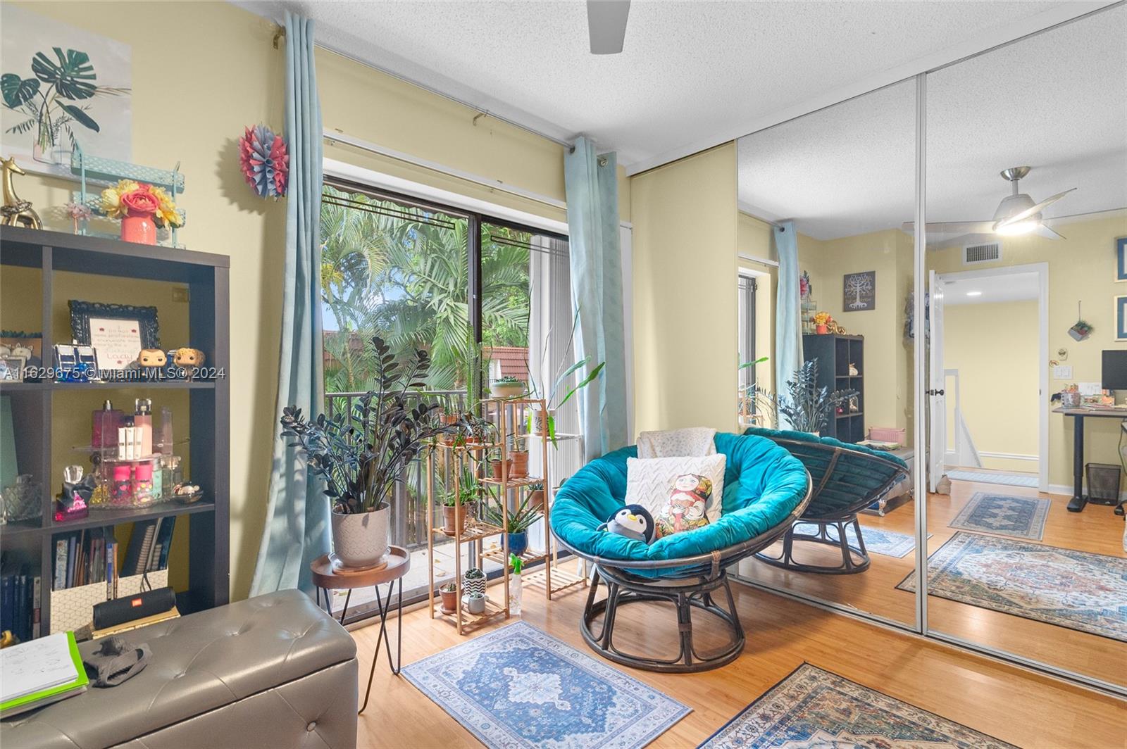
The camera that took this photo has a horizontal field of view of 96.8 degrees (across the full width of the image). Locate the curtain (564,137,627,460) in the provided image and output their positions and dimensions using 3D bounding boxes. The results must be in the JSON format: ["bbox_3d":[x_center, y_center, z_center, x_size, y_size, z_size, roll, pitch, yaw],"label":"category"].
[{"bbox_3d":[0.196,-0.137,2.963,0.520,2.450,0.150,-1,0,-42],"label":"curtain"}]

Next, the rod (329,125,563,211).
[{"bbox_3d":[-0.286,-0.968,2.608,1.980,0.050,0.055,-1,0,-42],"label":"rod"}]

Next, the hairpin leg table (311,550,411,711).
[{"bbox_3d":[-0.707,0.879,1.761,0.330,0.467,0.330,-1,0,-42],"label":"hairpin leg table"}]

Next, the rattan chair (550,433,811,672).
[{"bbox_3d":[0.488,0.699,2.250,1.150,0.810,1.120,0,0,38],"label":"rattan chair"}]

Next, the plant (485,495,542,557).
[{"bbox_3d":[-0.234,0.733,2.442,0.270,0.300,0.250,0,0,0],"label":"plant"}]

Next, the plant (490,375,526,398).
[{"bbox_3d":[-0.264,0.060,2.416,0.170,0.110,0.170,0,0,0],"label":"plant"}]

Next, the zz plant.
[{"bbox_3d":[-0.680,0.168,1.733,0.580,0.610,0.560,0,0,-22],"label":"zz plant"}]

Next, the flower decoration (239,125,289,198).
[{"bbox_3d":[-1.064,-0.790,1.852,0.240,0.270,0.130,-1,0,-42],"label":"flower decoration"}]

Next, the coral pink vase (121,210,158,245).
[{"bbox_3d":[-1.255,-0.418,1.482,0.088,0.140,0.088,0,0,0],"label":"coral pink vase"}]

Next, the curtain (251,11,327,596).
[{"bbox_3d":[-1.036,-0.125,1.843,0.330,2.450,0.160,-1,0,-42],"label":"curtain"}]

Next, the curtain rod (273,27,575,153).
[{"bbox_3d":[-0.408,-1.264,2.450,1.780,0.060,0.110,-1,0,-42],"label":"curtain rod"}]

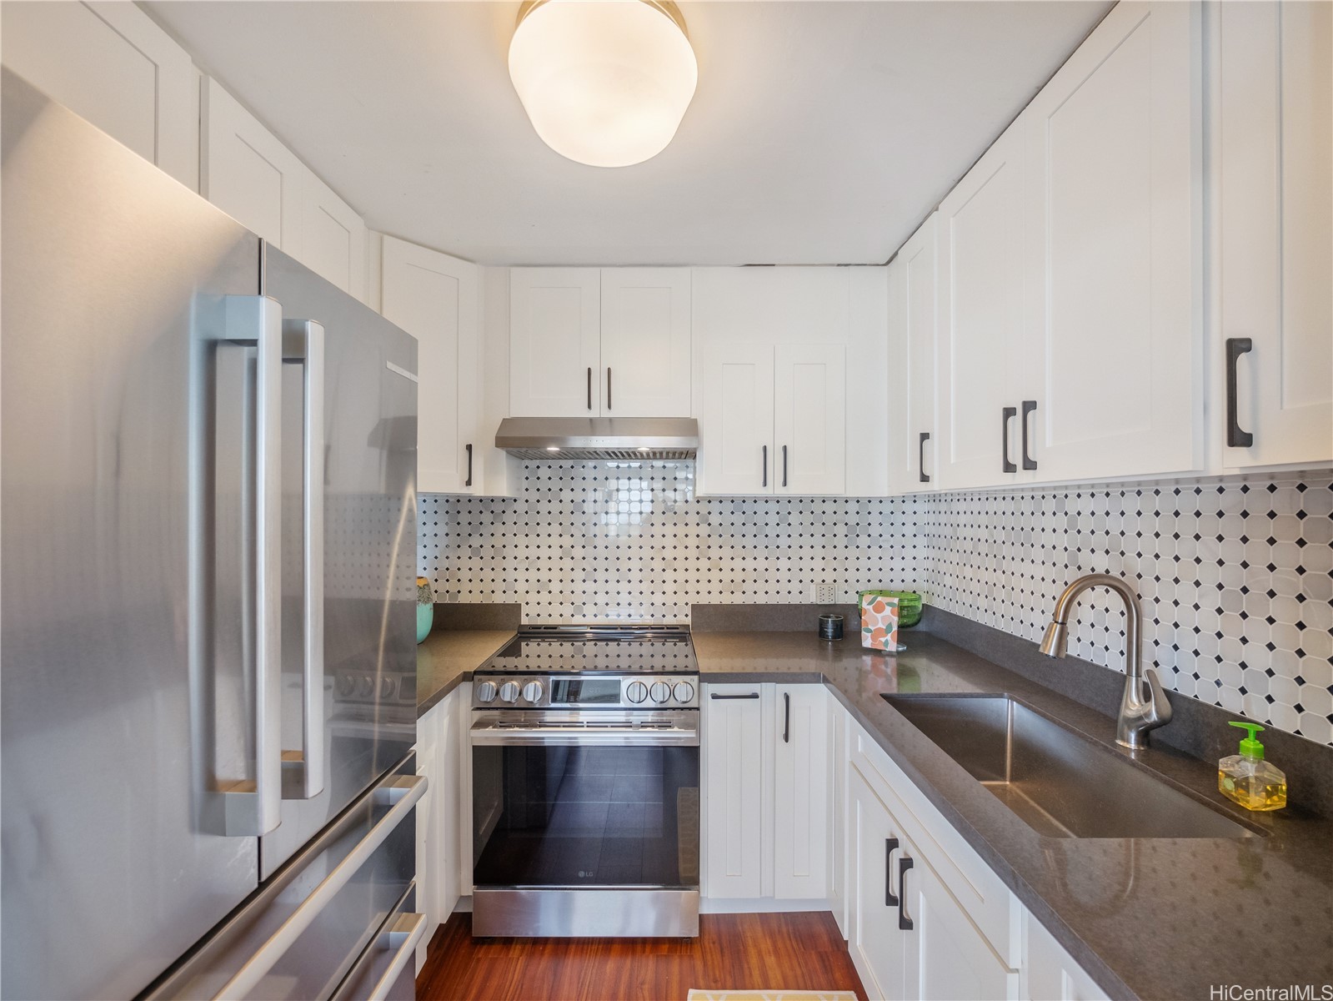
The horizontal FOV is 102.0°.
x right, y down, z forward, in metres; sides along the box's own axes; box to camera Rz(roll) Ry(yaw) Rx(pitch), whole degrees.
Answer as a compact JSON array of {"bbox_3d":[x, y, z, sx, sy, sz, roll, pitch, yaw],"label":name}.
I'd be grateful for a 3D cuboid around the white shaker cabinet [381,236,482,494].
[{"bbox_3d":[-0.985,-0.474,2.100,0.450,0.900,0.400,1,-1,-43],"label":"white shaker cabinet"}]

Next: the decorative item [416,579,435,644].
[{"bbox_3d":[-1.030,0.439,2.175,0.180,0.265,0.180,0,-1,0],"label":"decorative item"}]

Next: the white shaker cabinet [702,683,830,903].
[{"bbox_3d":[0.335,0.986,2.098,0.434,0.750,0.600,0,-1,0],"label":"white shaker cabinet"}]

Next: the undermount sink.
[{"bbox_3d":[0.810,0.690,1.224,0.380,0.240,0.715,0,-1,0],"label":"undermount sink"}]

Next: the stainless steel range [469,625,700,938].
[{"bbox_3d":[-0.266,1.003,2.060,0.759,0.915,0.655,0,-1,0],"label":"stainless steel range"}]

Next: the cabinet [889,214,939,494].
[{"bbox_3d":[1.003,-0.469,1.899,0.316,0.885,0.415,0,-1,0],"label":"cabinet"}]

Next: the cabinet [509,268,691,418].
[{"bbox_3d":[-0.262,-0.622,2.258,0.727,0.590,0.320,0,-1,0],"label":"cabinet"}]

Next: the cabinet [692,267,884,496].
[{"bbox_3d":[0.480,-0.467,2.259,0.750,0.900,0.315,0,-1,0],"label":"cabinet"}]

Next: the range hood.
[{"bbox_3d":[-0.264,-0.257,2.208,0.759,0.140,0.410,0,-1,0],"label":"range hood"}]

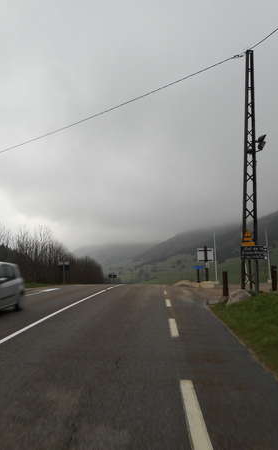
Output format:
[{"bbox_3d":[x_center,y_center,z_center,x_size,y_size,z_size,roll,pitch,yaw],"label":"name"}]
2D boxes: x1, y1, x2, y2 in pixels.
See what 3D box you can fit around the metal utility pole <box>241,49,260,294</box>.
[{"bbox_3d":[5.559,-2.844,21.761,0.800,12.447,0.750,0,-5,14],"label":"metal utility pole"}]

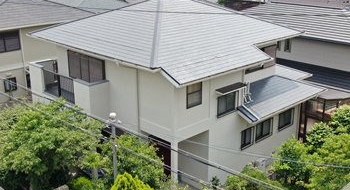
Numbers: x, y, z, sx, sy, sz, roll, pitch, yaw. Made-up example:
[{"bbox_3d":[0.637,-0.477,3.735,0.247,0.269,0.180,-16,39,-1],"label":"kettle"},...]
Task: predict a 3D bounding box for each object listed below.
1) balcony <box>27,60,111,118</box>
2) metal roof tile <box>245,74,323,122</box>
[{"bbox_3d":[-4.462,-0.233,17.760,0.938,1.574,4.790,-17,25,-42],"label":"balcony"},{"bbox_3d":[4.423,-0.125,18.772,6.365,0.871,1.809,-17,25,-42],"label":"metal roof tile"}]

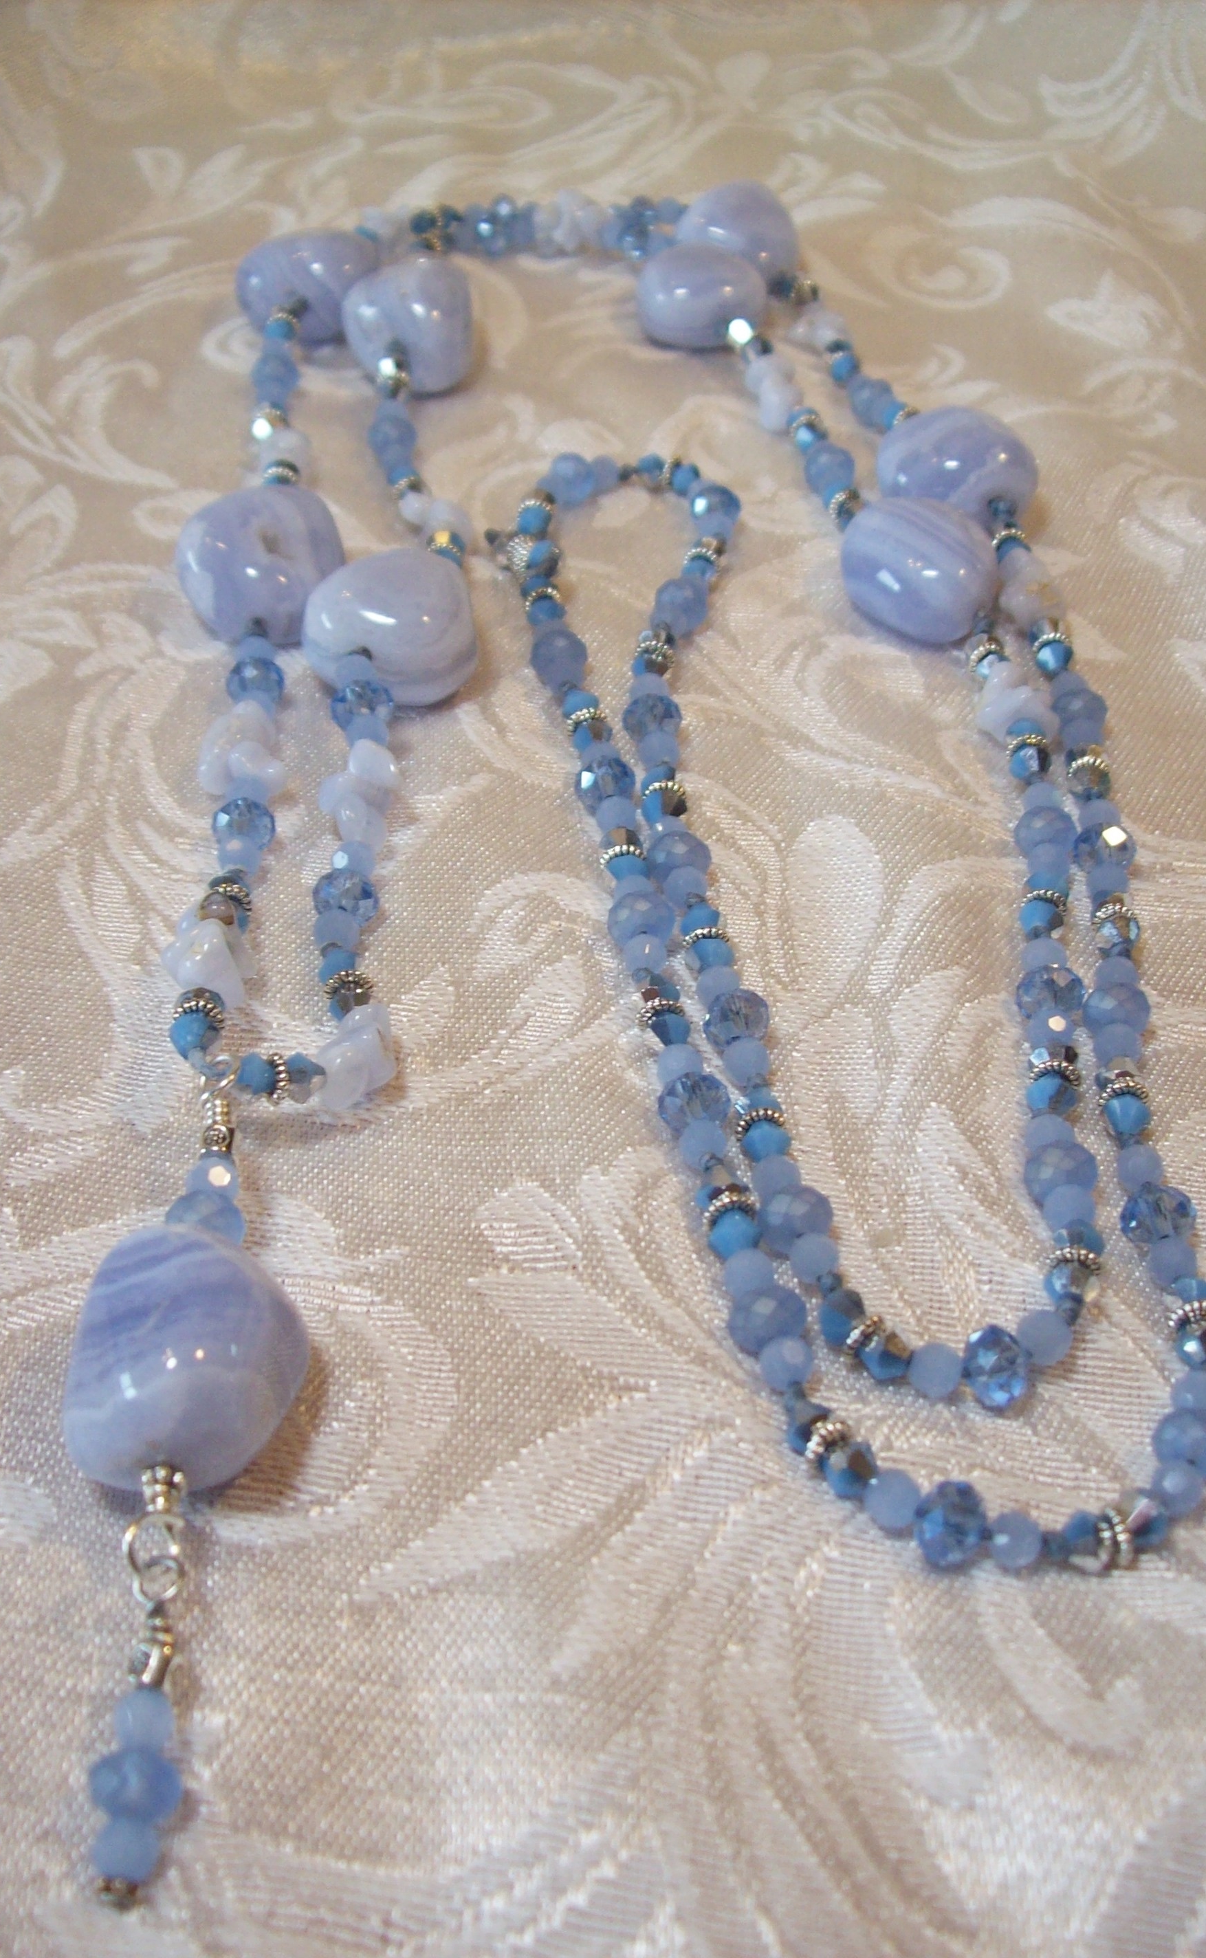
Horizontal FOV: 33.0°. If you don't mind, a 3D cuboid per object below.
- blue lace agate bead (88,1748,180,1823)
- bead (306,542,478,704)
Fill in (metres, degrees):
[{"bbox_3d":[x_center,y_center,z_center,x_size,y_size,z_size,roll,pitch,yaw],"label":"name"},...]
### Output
[{"bbox_3d":[-0.030,0.052,0.131,0.006,0.006,0.005,-1,43,-3],"label":"blue lace agate bead"},{"bbox_3d":[-0.023,-0.038,0.216,0.018,0.015,0.018,0,44,0],"label":"bead"}]

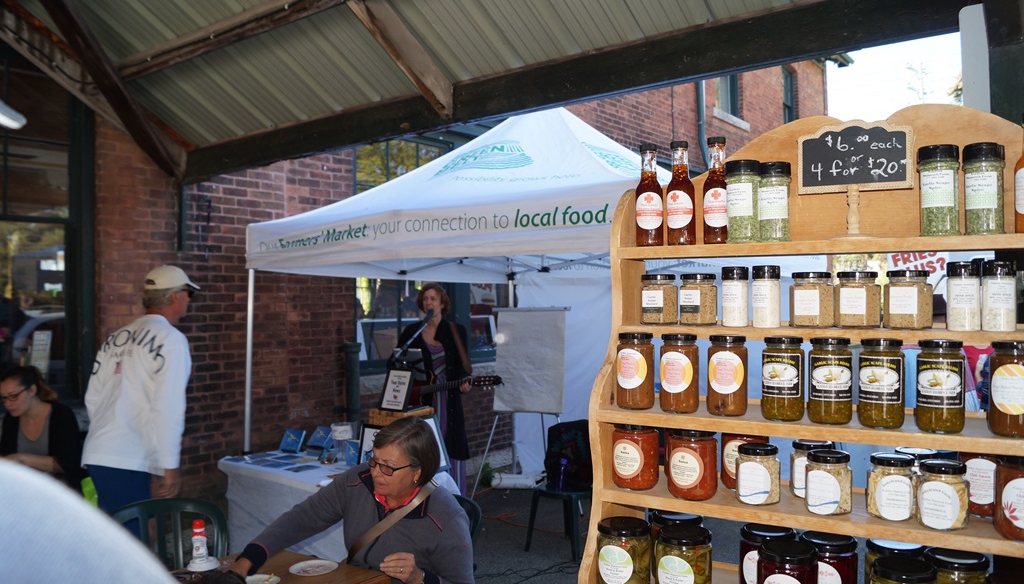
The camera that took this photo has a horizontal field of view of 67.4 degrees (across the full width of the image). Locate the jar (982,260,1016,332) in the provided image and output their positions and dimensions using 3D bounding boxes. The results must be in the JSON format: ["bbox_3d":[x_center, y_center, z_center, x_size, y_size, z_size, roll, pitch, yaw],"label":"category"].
[{"bbox_3d":[0.685,0.007,1.080,0.042,0.100,0.042,-1,-1,27],"label":"jar"}]

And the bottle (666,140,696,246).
[{"bbox_3d":[0.285,-0.164,1.292,0.047,0.179,0.047,0,-1,21],"label":"bottle"}]

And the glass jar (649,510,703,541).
[{"bbox_3d":[0.280,0.430,1.296,0.084,0.107,0.084,0,-1,0],"label":"glass jar"}]

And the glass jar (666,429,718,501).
[{"bbox_3d":[0.290,0.277,1.234,0.077,0.098,0.077,0,-1,0],"label":"glass jar"}]

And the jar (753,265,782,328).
[{"bbox_3d":[0.408,0.008,1.225,0.042,0.098,0.042,0,-1,0],"label":"jar"}]

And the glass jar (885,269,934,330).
[{"bbox_3d":[0.593,0.012,1.147,0.066,0.086,0.059,0,-1,40],"label":"glass jar"}]

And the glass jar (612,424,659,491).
[{"bbox_3d":[0.204,0.267,1.266,0.076,0.108,0.076,0,0,0],"label":"glass jar"}]

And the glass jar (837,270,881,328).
[{"bbox_3d":[0.535,0.013,1.187,0.066,0.087,0.060,-1,-1,34],"label":"glass jar"}]

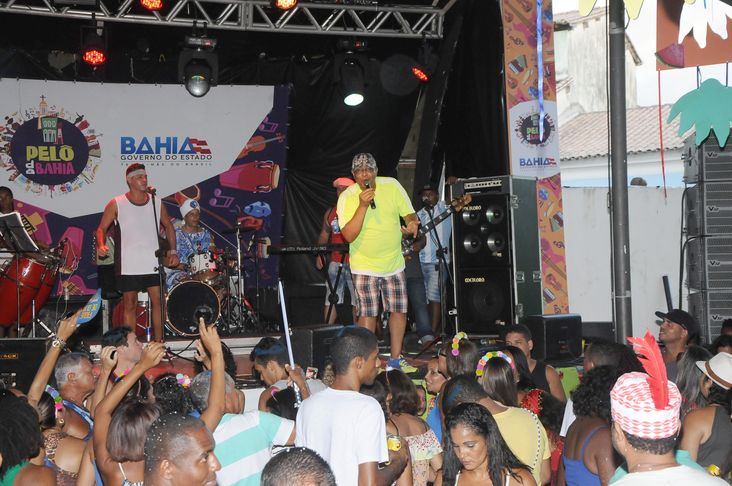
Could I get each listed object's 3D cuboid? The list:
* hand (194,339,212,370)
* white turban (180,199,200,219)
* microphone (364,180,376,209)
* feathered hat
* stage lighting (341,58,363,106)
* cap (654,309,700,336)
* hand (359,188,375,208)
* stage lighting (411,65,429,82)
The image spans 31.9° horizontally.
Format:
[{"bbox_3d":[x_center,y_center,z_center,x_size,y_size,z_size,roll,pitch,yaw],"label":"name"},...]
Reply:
[{"bbox_3d":[-0.722,0.497,5.700,0.085,0.160,0.070,-21,0,-29],"label":"hand"},{"bbox_3d":[-1.715,-0.337,12.500,0.190,0.180,0.225,-2,-4,-30],"label":"white turban"},{"bbox_3d":[0.034,-0.353,9.300,0.050,0.235,0.050,-12,-20,-4],"label":"microphone"},{"bbox_3d":[0.756,0.382,3.450,0.190,0.270,0.210,0,10,-30],"label":"feathered hat"},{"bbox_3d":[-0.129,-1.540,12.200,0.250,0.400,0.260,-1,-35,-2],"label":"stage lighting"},{"bbox_3d":[1.802,0.460,7.400,0.260,0.130,0.180,19,0,-5],"label":"cap"},{"bbox_3d":[0.006,-0.324,9.300,0.090,0.135,0.100,15,0,-41],"label":"hand"},{"bbox_3d":[0.524,-1.635,12.300,0.210,0.140,0.210,42,-15,-13],"label":"stage lighting"}]

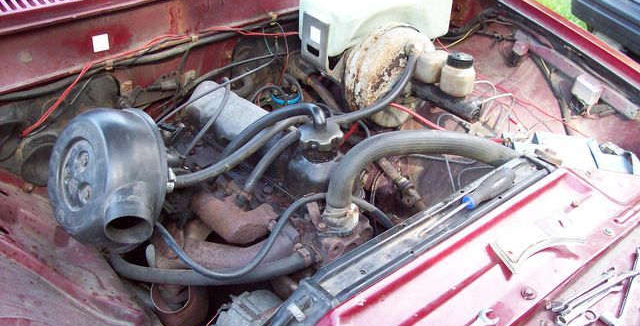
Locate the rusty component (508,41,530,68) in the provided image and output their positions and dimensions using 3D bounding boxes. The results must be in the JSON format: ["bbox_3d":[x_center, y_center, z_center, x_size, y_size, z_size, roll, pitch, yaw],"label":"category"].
[{"bbox_3d":[0.450,-0.244,1.500,0.040,0.048,0.040,-24,43,-33],"label":"rusty component"}]

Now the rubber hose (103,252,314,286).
[{"bbox_3d":[-0.173,0.165,1.030,0.300,0.050,0.050,3,37,4],"label":"rubber hose"}]

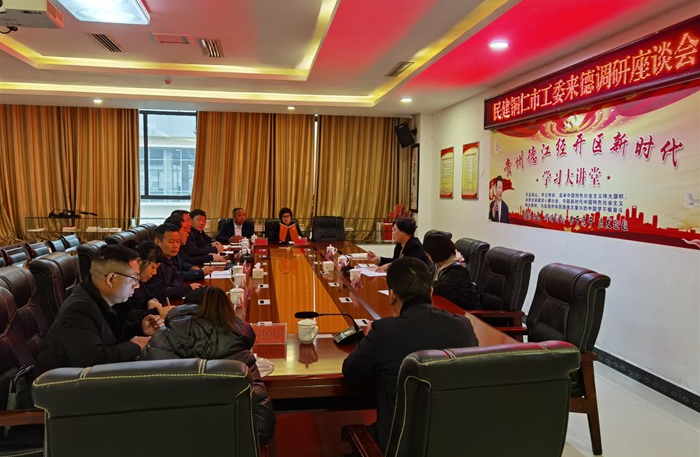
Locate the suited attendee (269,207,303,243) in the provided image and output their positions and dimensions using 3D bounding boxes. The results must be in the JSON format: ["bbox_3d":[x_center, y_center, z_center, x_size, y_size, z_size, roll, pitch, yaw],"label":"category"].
[{"bbox_3d":[-0.932,0.308,8.409,0.500,1.250,0.650,0,5,-9],"label":"suited attendee"}]

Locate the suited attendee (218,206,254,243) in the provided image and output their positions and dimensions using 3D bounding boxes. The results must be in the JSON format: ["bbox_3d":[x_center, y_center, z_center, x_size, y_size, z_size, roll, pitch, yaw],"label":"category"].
[{"bbox_3d":[-1.825,0.318,8.718,0.560,1.290,0.750,-1,4,-17],"label":"suited attendee"}]

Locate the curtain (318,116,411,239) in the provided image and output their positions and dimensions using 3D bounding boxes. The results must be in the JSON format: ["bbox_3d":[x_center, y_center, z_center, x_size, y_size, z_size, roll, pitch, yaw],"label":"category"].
[{"bbox_3d":[0.291,-0.915,10.896,1.926,2.590,0.180,0,4,-9],"label":"curtain"}]

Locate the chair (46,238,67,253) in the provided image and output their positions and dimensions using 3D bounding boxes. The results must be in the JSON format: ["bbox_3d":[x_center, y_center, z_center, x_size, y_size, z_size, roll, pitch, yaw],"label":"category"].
[{"bbox_3d":[-3.285,0.634,6.577,0.600,0.930,0.540,0,4,-9],"label":"chair"}]

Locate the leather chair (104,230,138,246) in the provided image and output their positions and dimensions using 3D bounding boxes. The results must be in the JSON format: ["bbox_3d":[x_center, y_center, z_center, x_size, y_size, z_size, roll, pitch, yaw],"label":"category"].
[{"bbox_3d":[-2.227,0.605,5.983,0.700,1.100,0.640,0,4,-9],"label":"leather chair"}]

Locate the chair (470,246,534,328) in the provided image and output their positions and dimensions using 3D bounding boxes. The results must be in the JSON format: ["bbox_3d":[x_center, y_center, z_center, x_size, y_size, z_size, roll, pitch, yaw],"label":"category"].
[{"bbox_3d":[1.067,0.711,4.514,0.680,1.090,0.630,-1,5,-13],"label":"chair"}]

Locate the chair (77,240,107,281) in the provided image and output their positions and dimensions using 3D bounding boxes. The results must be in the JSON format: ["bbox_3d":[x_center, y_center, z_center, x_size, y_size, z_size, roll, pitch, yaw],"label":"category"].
[{"bbox_3d":[-1.962,0.656,4.900,0.680,1.090,0.630,0,5,-9],"label":"chair"}]

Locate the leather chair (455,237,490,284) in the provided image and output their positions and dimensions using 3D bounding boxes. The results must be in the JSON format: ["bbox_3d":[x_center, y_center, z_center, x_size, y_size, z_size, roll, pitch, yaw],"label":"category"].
[{"bbox_3d":[1.024,0.668,5.667,0.700,1.100,0.640,0,4,-9],"label":"leather chair"}]

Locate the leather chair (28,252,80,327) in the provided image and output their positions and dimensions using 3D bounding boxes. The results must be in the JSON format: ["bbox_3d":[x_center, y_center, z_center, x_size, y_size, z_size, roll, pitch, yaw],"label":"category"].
[{"bbox_3d":[-1.923,0.740,4.153,0.700,1.100,0.640,0,4,-9],"label":"leather chair"}]

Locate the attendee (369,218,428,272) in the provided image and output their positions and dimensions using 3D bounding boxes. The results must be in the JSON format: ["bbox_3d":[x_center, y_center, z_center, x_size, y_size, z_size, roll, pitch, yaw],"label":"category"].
[{"bbox_3d":[0.588,0.521,5.672,0.750,1.280,0.520,0,5,-9],"label":"attendee"}]

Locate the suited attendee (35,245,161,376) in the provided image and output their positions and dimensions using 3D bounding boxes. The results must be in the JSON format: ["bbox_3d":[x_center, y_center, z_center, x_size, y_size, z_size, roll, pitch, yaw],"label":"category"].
[{"bbox_3d":[-1.162,0.753,2.438,0.760,1.340,0.540,0,4,-11],"label":"suited attendee"}]

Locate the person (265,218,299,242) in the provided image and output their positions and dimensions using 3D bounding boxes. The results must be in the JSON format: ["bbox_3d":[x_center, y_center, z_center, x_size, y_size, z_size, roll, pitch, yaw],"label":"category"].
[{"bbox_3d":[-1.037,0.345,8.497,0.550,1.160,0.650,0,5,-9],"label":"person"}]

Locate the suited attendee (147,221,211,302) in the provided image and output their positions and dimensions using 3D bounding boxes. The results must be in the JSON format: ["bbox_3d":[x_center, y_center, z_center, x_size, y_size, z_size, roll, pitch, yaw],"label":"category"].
[{"bbox_3d":[-1.524,0.606,4.377,0.720,1.280,0.520,0,5,-5],"label":"suited attendee"}]

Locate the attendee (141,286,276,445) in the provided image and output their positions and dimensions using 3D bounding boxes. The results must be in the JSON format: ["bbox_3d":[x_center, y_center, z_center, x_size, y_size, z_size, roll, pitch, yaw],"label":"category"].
[{"bbox_3d":[-0.573,0.864,2.176,0.540,1.170,0.800,0,4,-9],"label":"attendee"}]

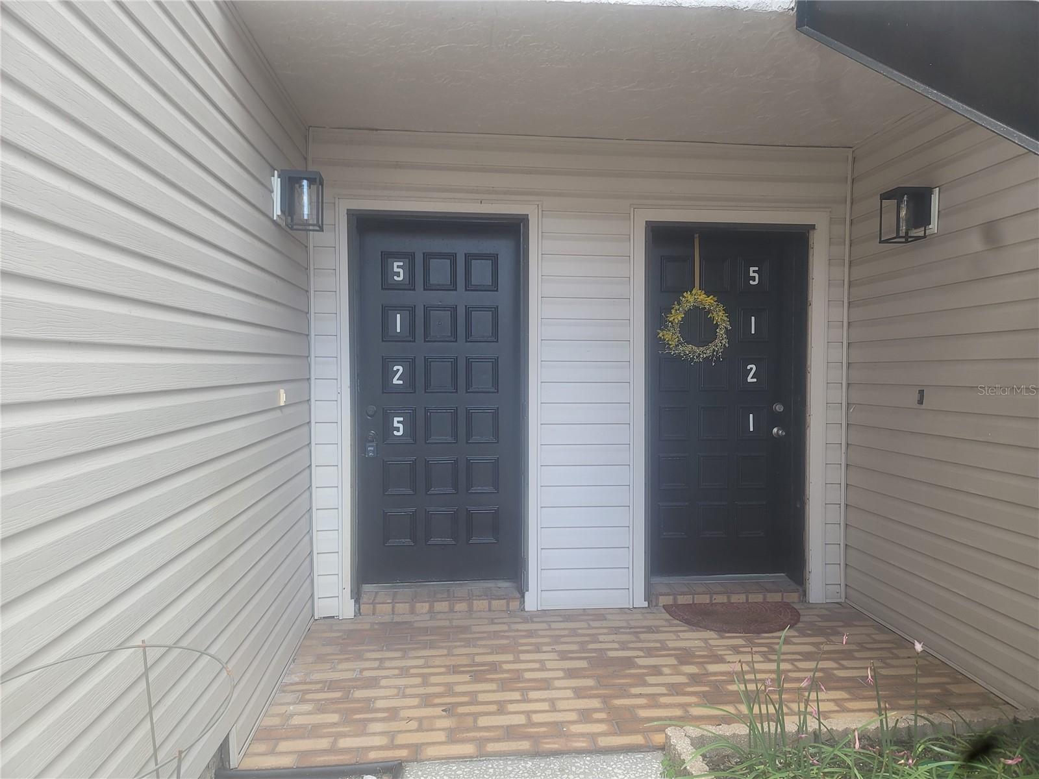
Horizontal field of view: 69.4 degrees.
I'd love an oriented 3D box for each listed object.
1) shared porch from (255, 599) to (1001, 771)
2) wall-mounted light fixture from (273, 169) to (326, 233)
[{"bbox_3d":[0.450,1.251,3.332,2.900,0.080,1.520,0,2,-5],"label":"shared porch"},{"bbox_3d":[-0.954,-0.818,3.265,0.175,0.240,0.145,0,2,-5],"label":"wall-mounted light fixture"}]

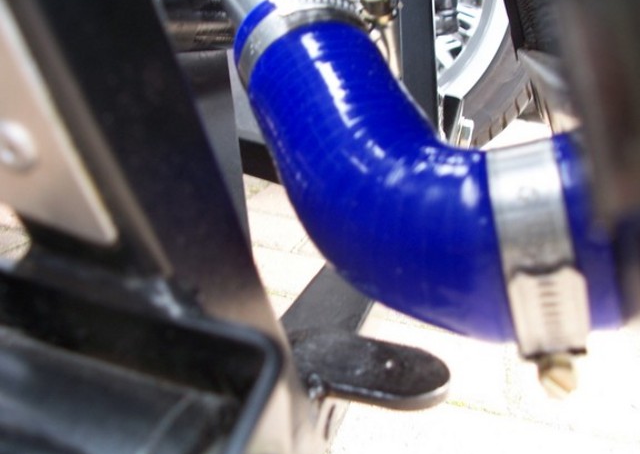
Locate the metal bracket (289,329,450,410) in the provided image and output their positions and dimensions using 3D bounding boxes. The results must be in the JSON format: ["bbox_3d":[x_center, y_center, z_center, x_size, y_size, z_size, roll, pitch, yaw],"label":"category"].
[{"bbox_3d":[0.012,0.040,0.186,0.050,0.005,0.030,9,18,10],"label":"metal bracket"}]

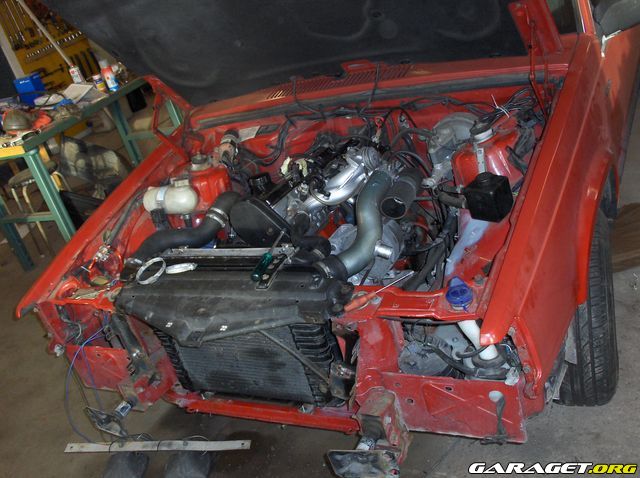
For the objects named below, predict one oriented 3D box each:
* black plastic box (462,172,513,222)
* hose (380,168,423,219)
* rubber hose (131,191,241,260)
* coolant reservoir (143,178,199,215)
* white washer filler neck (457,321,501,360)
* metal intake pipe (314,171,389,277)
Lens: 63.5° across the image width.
[{"bbox_3d":[0.454,-0.112,1.400,0.100,0.095,0.100,11,34,41],"label":"black plastic box"},{"bbox_3d":[0.256,-0.140,1.565,0.080,0.080,0.210,0,29,27],"label":"hose"},{"bbox_3d":[-0.449,-0.045,1.792,0.237,0.108,0.390,-1,27,24],"label":"rubber hose"},{"bbox_3d":[-0.560,-0.157,1.950,0.210,0.130,0.105,-1,27,24],"label":"coolant reservoir"},{"bbox_3d":[0.370,0.233,1.210,0.045,0.155,0.045,-20,39,31],"label":"white washer filler neck"},{"bbox_3d":[0.108,-0.046,1.468,0.155,0.193,0.376,-1,27,24],"label":"metal intake pipe"}]

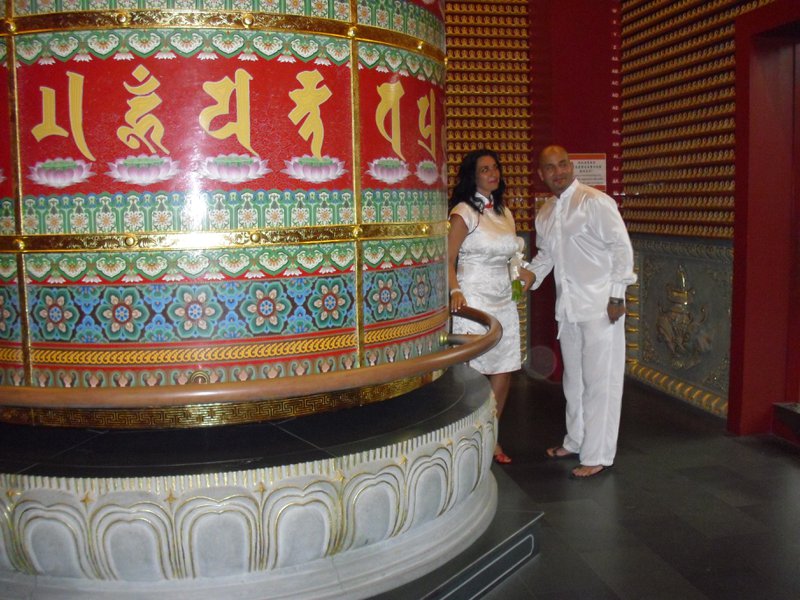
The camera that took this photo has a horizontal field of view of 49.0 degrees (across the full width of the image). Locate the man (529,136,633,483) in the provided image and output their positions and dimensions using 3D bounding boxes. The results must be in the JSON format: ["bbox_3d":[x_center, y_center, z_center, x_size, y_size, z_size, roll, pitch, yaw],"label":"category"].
[{"bbox_3d":[1.002,0.034,4.850,0.600,1.760,0.500,5,8,43],"label":"man"}]

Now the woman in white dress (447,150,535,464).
[{"bbox_3d":[0.501,0.042,4.968,0.500,1.730,0.420,-6,8,-40],"label":"woman in white dress"}]

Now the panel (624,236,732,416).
[{"bbox_3d":[2.081,0.146,6.569,0.100,1.150,1.680,-2,6,-10],"label":"panel"}]

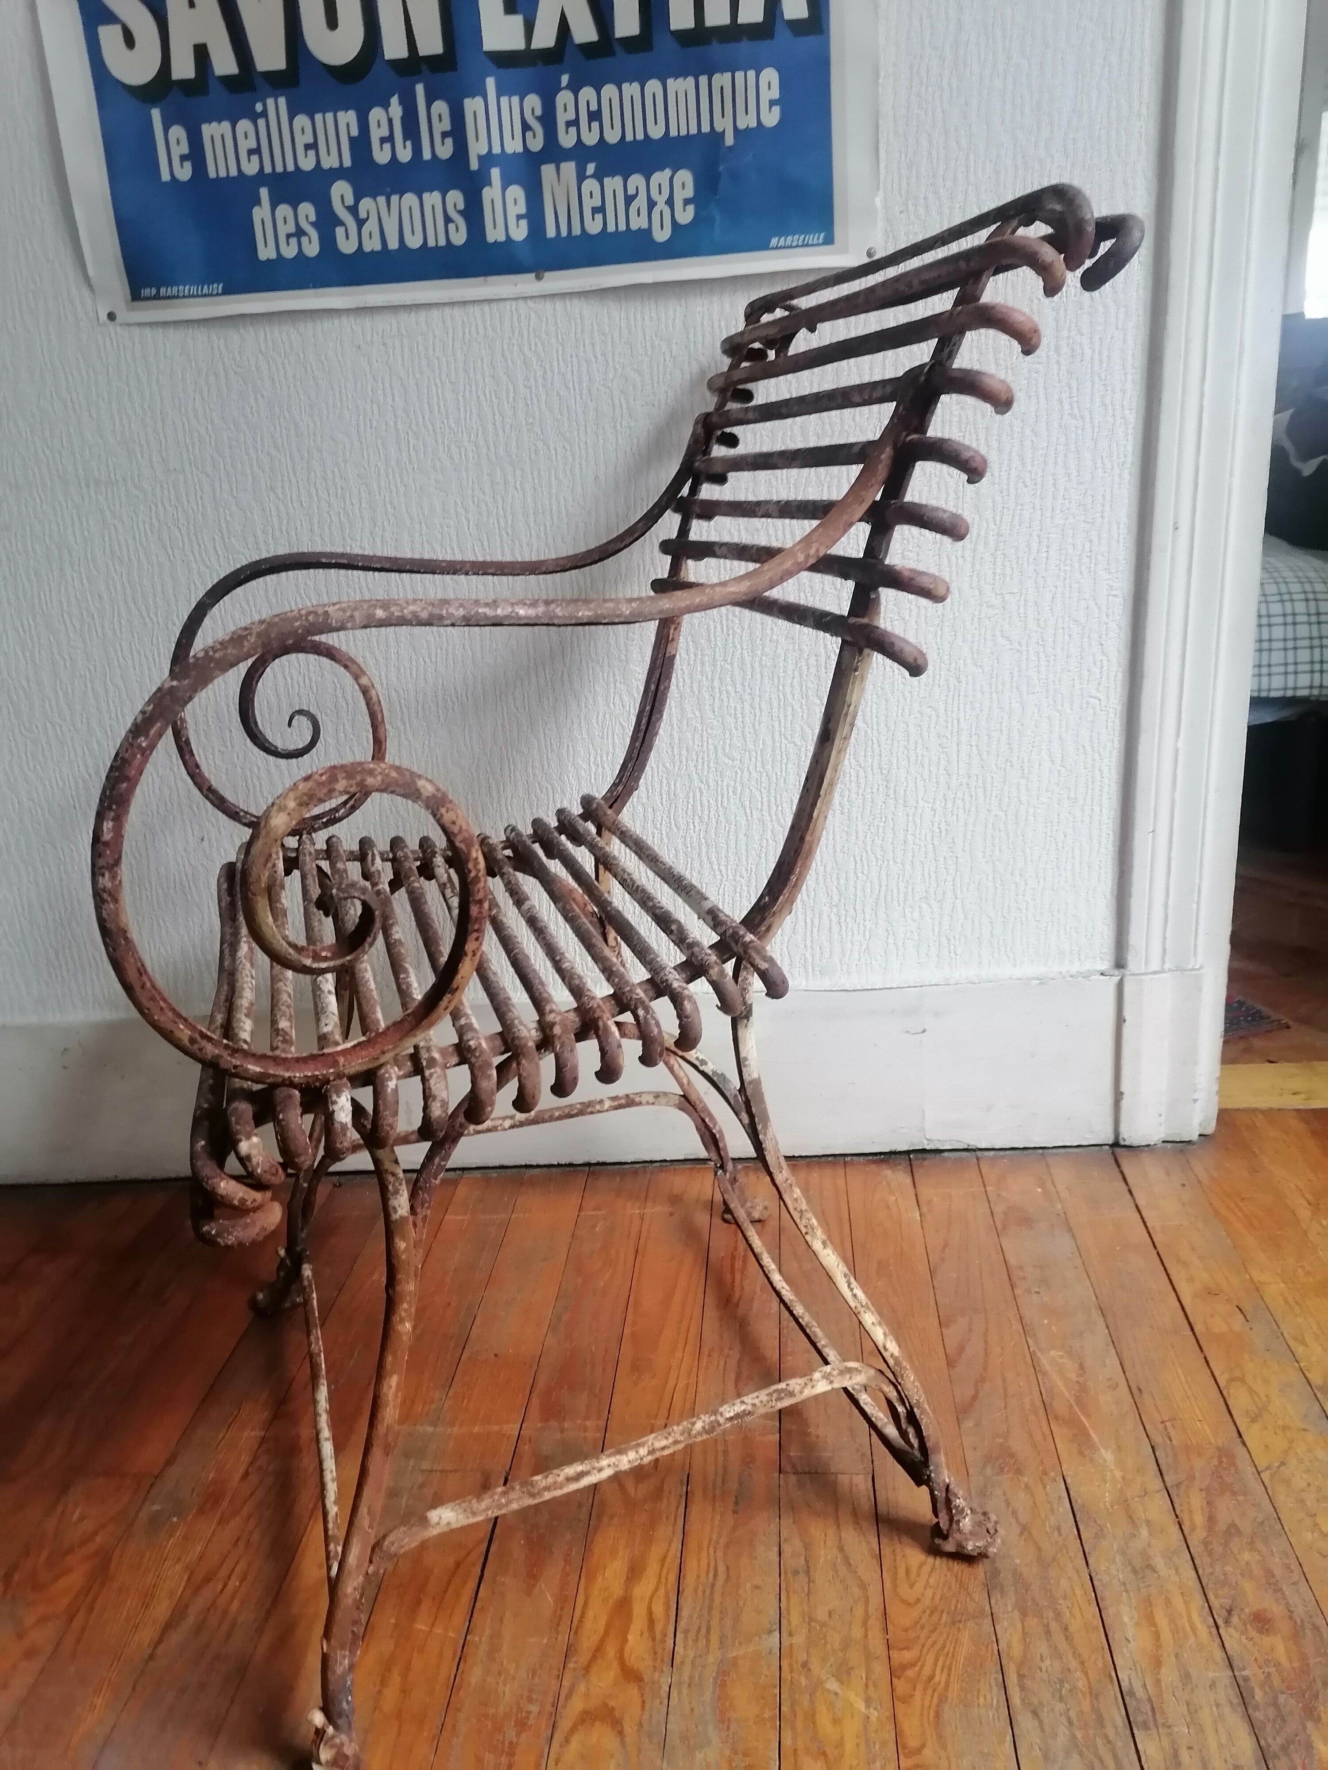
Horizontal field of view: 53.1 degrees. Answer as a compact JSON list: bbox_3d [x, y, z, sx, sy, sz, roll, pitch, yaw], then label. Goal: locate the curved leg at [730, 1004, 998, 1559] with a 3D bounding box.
[{"bbox_3d":[0.145,0.279,0.889,0.172,0.444,0.058,-8,20,-11],"label":"curved leg"}]

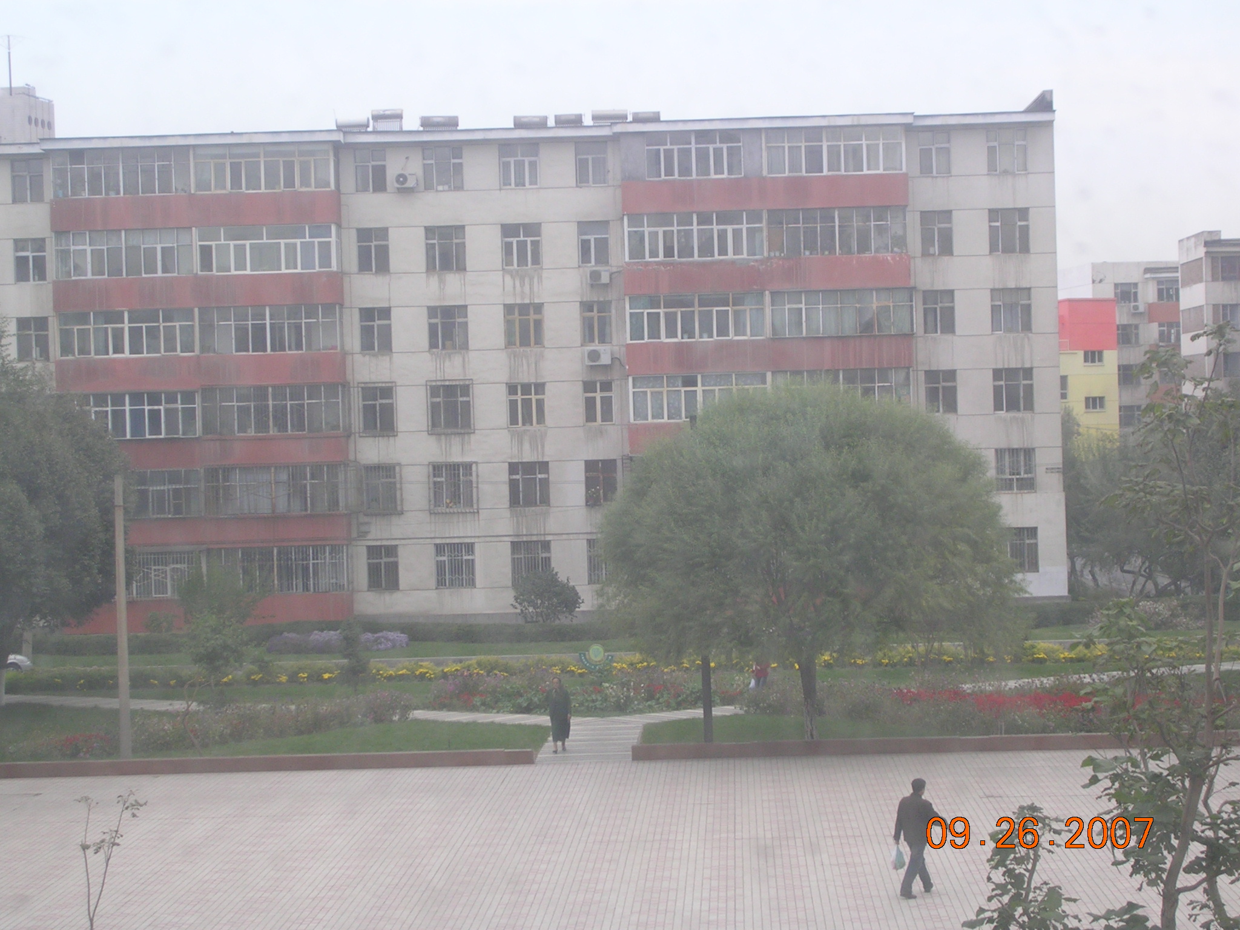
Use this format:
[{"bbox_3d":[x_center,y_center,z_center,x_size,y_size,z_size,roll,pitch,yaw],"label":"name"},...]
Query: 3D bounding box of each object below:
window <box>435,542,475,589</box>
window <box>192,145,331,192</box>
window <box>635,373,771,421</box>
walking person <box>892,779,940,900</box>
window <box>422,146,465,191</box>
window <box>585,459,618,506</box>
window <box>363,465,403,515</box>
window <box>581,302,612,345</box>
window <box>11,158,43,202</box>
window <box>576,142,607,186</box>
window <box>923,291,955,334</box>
[{"bbox_3d":[-5.816,3.554,108.656,1.401,1.572,0.150,-2,1,1],"label":"window"},{"bbox_3d":[-12.469,-10.312,107.163,4.772,1.523,0.150,-2,1,1],"label":"window"},{"bbox_3d":[2.761,-2.389,107.740,4.699,1.559,0.150,-2,1,1],"label":"window"},{"bbox_3d":[4.311,5.410,44.800,0.600,1.710,0.550,-1,1,40],"label":"walking person"},{"bbox_3d":[-6.326,-10.607,110.227,1.410,1.589,0.150,-2,0,0],"label":"window"},{"bbox_3d":[-0.688,0.635,112.126,1.151,1.695,0.200,-2,0,2],"label":"window"},{"bbox_3d":[-8.655,0.881,112.109,1.360,1.759,0.300,-2,0,2],"label":"window"},{"bbox_3d":[-0.823,-5.021,108.990,1.020,1.479,0.150,-2,1,1],"label":"window"},{"bbox_3d":[-20.855,-10.019,108.366,1.081,1.502,0.150,-2,1,1],"label":"window"},{"bbox_3d":[-1.010,-10.651,108.904,1.053,1.511,0.150,-2,1,1],"label":"window"},{"bbox_3d":[11.670,-5.568,112.562,1.169,1.607,0.150,-2,1,2],"label":"window"}]

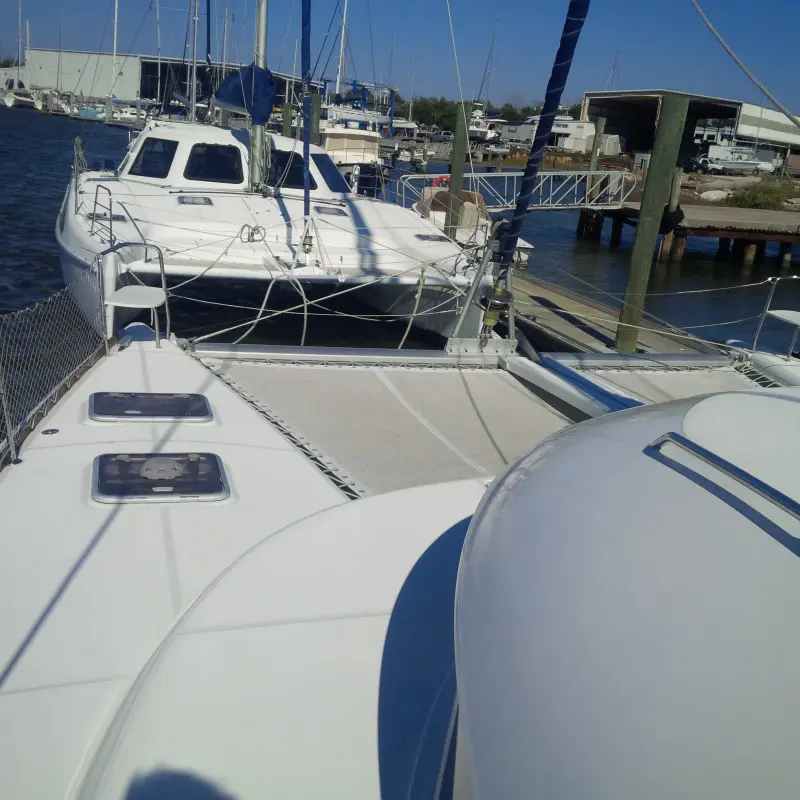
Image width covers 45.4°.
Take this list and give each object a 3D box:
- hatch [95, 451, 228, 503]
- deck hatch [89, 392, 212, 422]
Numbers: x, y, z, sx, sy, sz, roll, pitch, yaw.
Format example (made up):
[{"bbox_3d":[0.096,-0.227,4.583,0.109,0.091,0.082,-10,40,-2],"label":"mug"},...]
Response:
[{"bbox_3d":[-1.008,0.324,4.025,0.546,0.045,0.465,1,18,-17],"label":"hatch"},{"bbox_3d":[-1.255,0.038,4.820,0.595,0.045,0.380,1,18,-17],"label":"deck hatch"}]

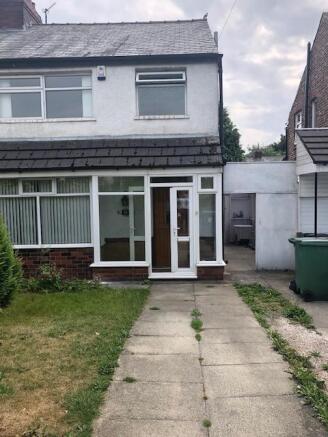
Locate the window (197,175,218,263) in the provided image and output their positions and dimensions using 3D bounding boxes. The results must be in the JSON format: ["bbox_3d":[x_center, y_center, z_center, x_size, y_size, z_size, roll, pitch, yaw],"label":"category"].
[{"bbox_3d":[1.010,0.007,8.166,0.497,2.032,0.100,-1,2,2],"label":"window"}]

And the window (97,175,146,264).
[{"bbox_3d":[-0.986,0.027,8.230,1.157,2.009,0.100,-1,2,2],"label":"window"}]

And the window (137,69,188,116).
[{"bbox_3d":[-0.058,-3.082,8.728,1.217,1.143,0.120,-1,2,2],"label":"window"}]

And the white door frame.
[{"bbox_3d":[0.218,0.299,8.200,1.081,2.175,0.110,-1,2,2],"label":"white door frame"}]

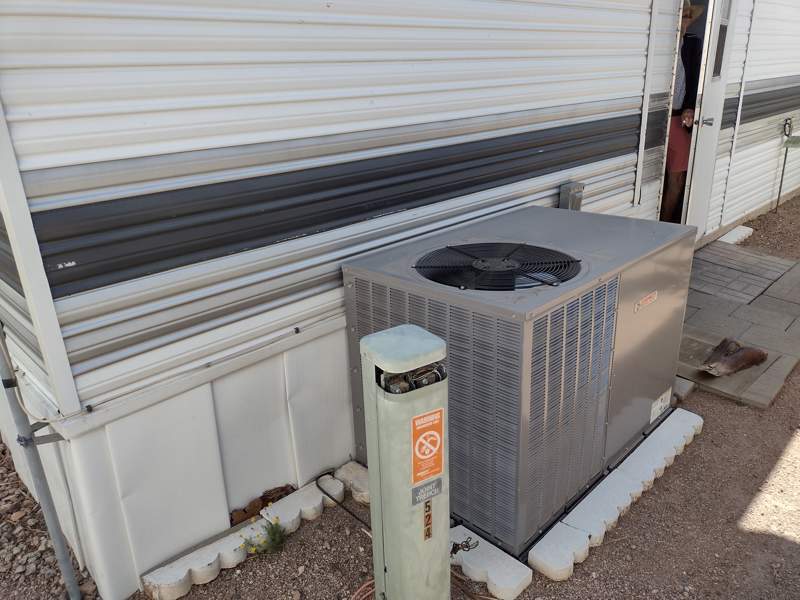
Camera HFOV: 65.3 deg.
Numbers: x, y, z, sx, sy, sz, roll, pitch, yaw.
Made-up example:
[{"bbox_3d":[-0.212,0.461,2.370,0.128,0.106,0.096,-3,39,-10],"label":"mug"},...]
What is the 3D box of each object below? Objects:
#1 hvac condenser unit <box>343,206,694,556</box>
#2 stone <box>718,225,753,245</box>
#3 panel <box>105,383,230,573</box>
[{"bbox_3d":[0.534,0.189,2.625,0.808,0.860,1.251,17,28,42],"label":"hvac condenser unit"},{"bbox_3d":[3.111,-0.580,5.771,0.146,0.048,0.602,17,28,42],"label":"stone"},{"bbox_3d":[-0.751,0.603,2.099,0.022,0.598,0.341,17,28,42],"label":"panel"}]

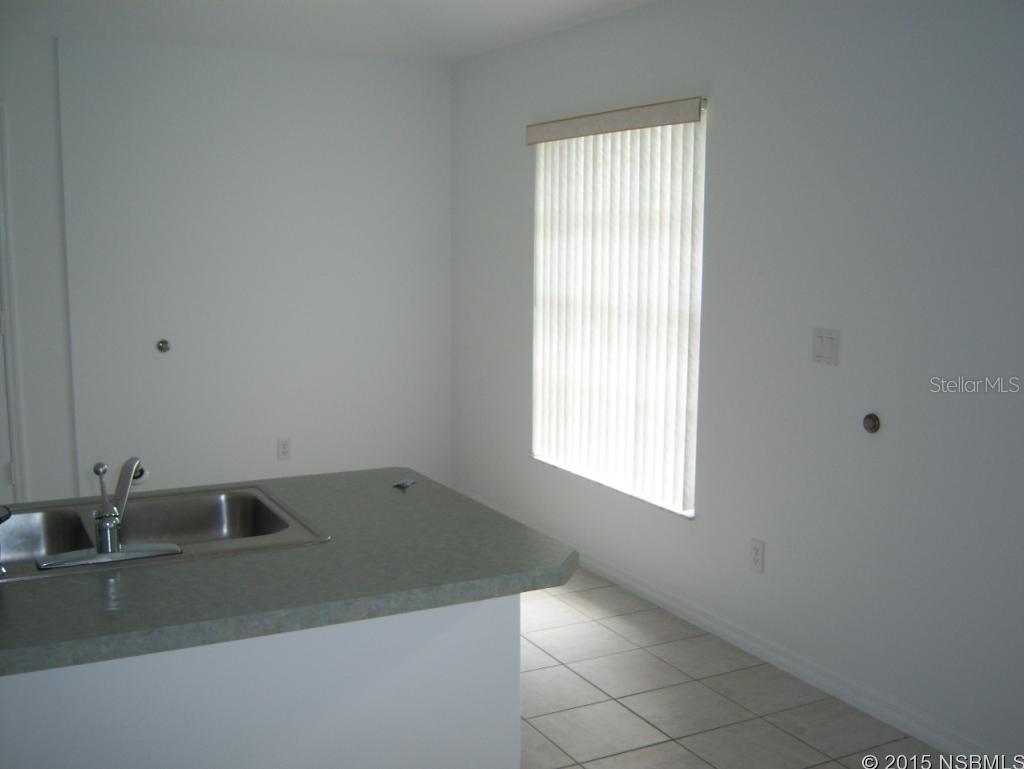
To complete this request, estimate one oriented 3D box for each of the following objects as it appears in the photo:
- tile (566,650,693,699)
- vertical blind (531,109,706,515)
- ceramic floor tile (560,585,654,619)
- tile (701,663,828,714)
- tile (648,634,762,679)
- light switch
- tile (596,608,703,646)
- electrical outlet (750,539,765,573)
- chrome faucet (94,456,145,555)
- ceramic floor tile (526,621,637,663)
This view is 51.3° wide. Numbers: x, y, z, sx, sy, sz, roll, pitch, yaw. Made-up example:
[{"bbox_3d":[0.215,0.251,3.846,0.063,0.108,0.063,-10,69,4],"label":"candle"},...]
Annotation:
[{"bbox_3d":[0.411,1.018,3.758,0.328,0.010,0.328,-4,8,-27],"label":"tile"},{"bbox_3d":[0.410,-0.362,4.654,0.090,1.610,1.371,-4,8,-27],"label":"vertical blind"},{"bbox_3d":[0.397,0.921,4.491,0.322,0.010,0.328,-4,8,-27],"label":"ceramic floor tile"},{"bbox_3d":[0.841,1.016,3.544,0.318,0.010,0.328,-4,8,-27],"label":"tile"},{"bbox_3d":[0.694,0.981,3.835,0.318,0.010,0.328,-4,8,-27],"label":"tile"},{"bbox_3d":[1.004,-0.121,3.413,0.011,0.115,0.117,-4,8,-27],"label":"light switch"},{"bbox_3d":[0.549,0.960,4.199,0.322,0.010,0.328,-4,8,-27],"label":"tile"},{"bbox_3d":[0.885,0.626,3.868,0.009,0.117,0.073,-4,8,-27],"label":"electrical outlet"},{"bbox_3d":[-0.769,0.222,2.088,0.075,0.172,0.220,0,8,-4],"label":"chrome faucet"},{"bbox_3d":[0.255,0.964,3.978,0.328,0.010,0.328,-4,8,-27],"label":"ceramic floor tile"}]

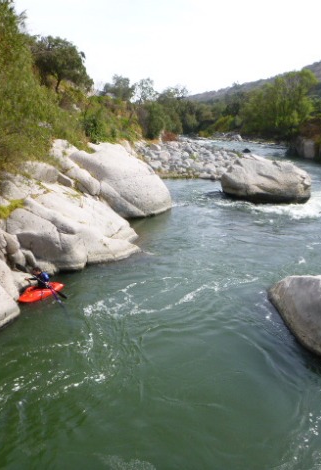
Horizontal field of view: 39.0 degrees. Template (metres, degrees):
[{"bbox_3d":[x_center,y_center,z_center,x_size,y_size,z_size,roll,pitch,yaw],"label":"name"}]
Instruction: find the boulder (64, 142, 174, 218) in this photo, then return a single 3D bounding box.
[{"bbox_3d":[-2.884,-3.771,31.020,7.210,4.532,5.665,9,18,29],"label":"boulder"}]

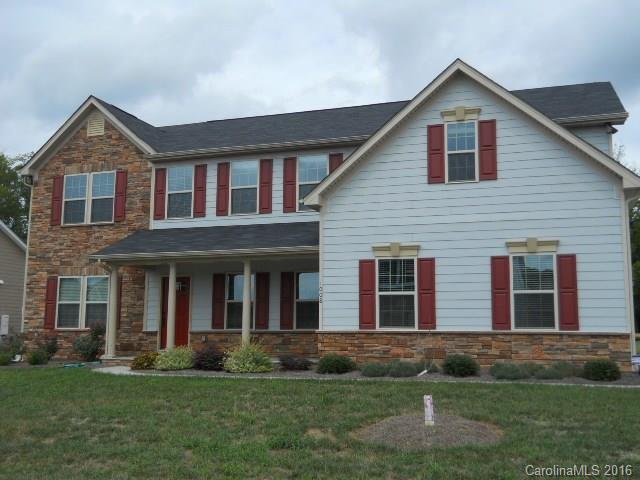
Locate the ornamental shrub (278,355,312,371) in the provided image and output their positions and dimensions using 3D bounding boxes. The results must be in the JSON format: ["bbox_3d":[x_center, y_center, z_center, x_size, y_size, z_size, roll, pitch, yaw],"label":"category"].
[{"bbox_3d":[-0.537,2.672,14.961,0.744,0.332,0.600,-2,-8,17],"label":"ornamental shrub"}]

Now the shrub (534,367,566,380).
[{"bbox_3d":[4.266,2.468,12.702,0.557,0.235,0.500,-2,-8,17],"label":"shrub"}]

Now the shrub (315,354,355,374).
[{"bbox_3d":[0.338,2.553,14.030,0.820,0.410,0.779,0,-8,0],"label":"shrub"}]

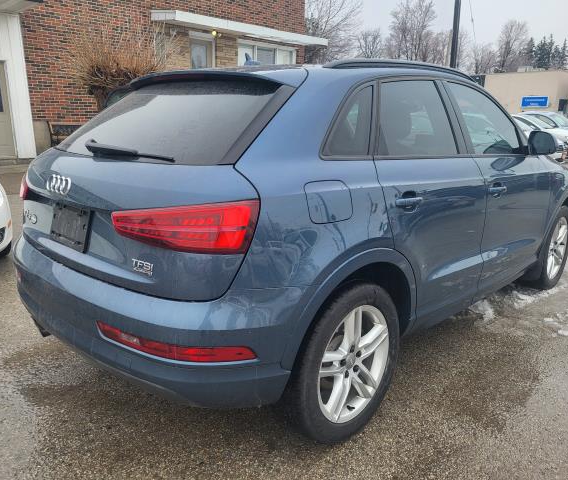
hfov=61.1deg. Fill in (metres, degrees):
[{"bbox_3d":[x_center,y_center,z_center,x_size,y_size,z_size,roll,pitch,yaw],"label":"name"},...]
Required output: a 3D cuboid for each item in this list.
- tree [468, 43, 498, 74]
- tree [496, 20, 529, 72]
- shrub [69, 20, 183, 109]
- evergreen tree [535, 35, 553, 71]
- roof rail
[{"bbox_3d":[24.367,-18.762,59.208,4.200,10.400,4.200,5,15,21],"label":"tree"},{"bbox_3d":[33.412,-24.516,71.833,5.000,15.300,5.000,6,15,23],"label":"tree"},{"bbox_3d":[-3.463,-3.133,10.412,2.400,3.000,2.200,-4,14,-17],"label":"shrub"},{"bbox_3d":[40.637,-25.145,76.703,3.800,14.200,3.800,7,15,26],"label":"evergreen tree"},{"bbox_3d":[0.662,-0.843,2.407,0.070,0.090,1.450,13,19,43],"label":"roof rail"}]

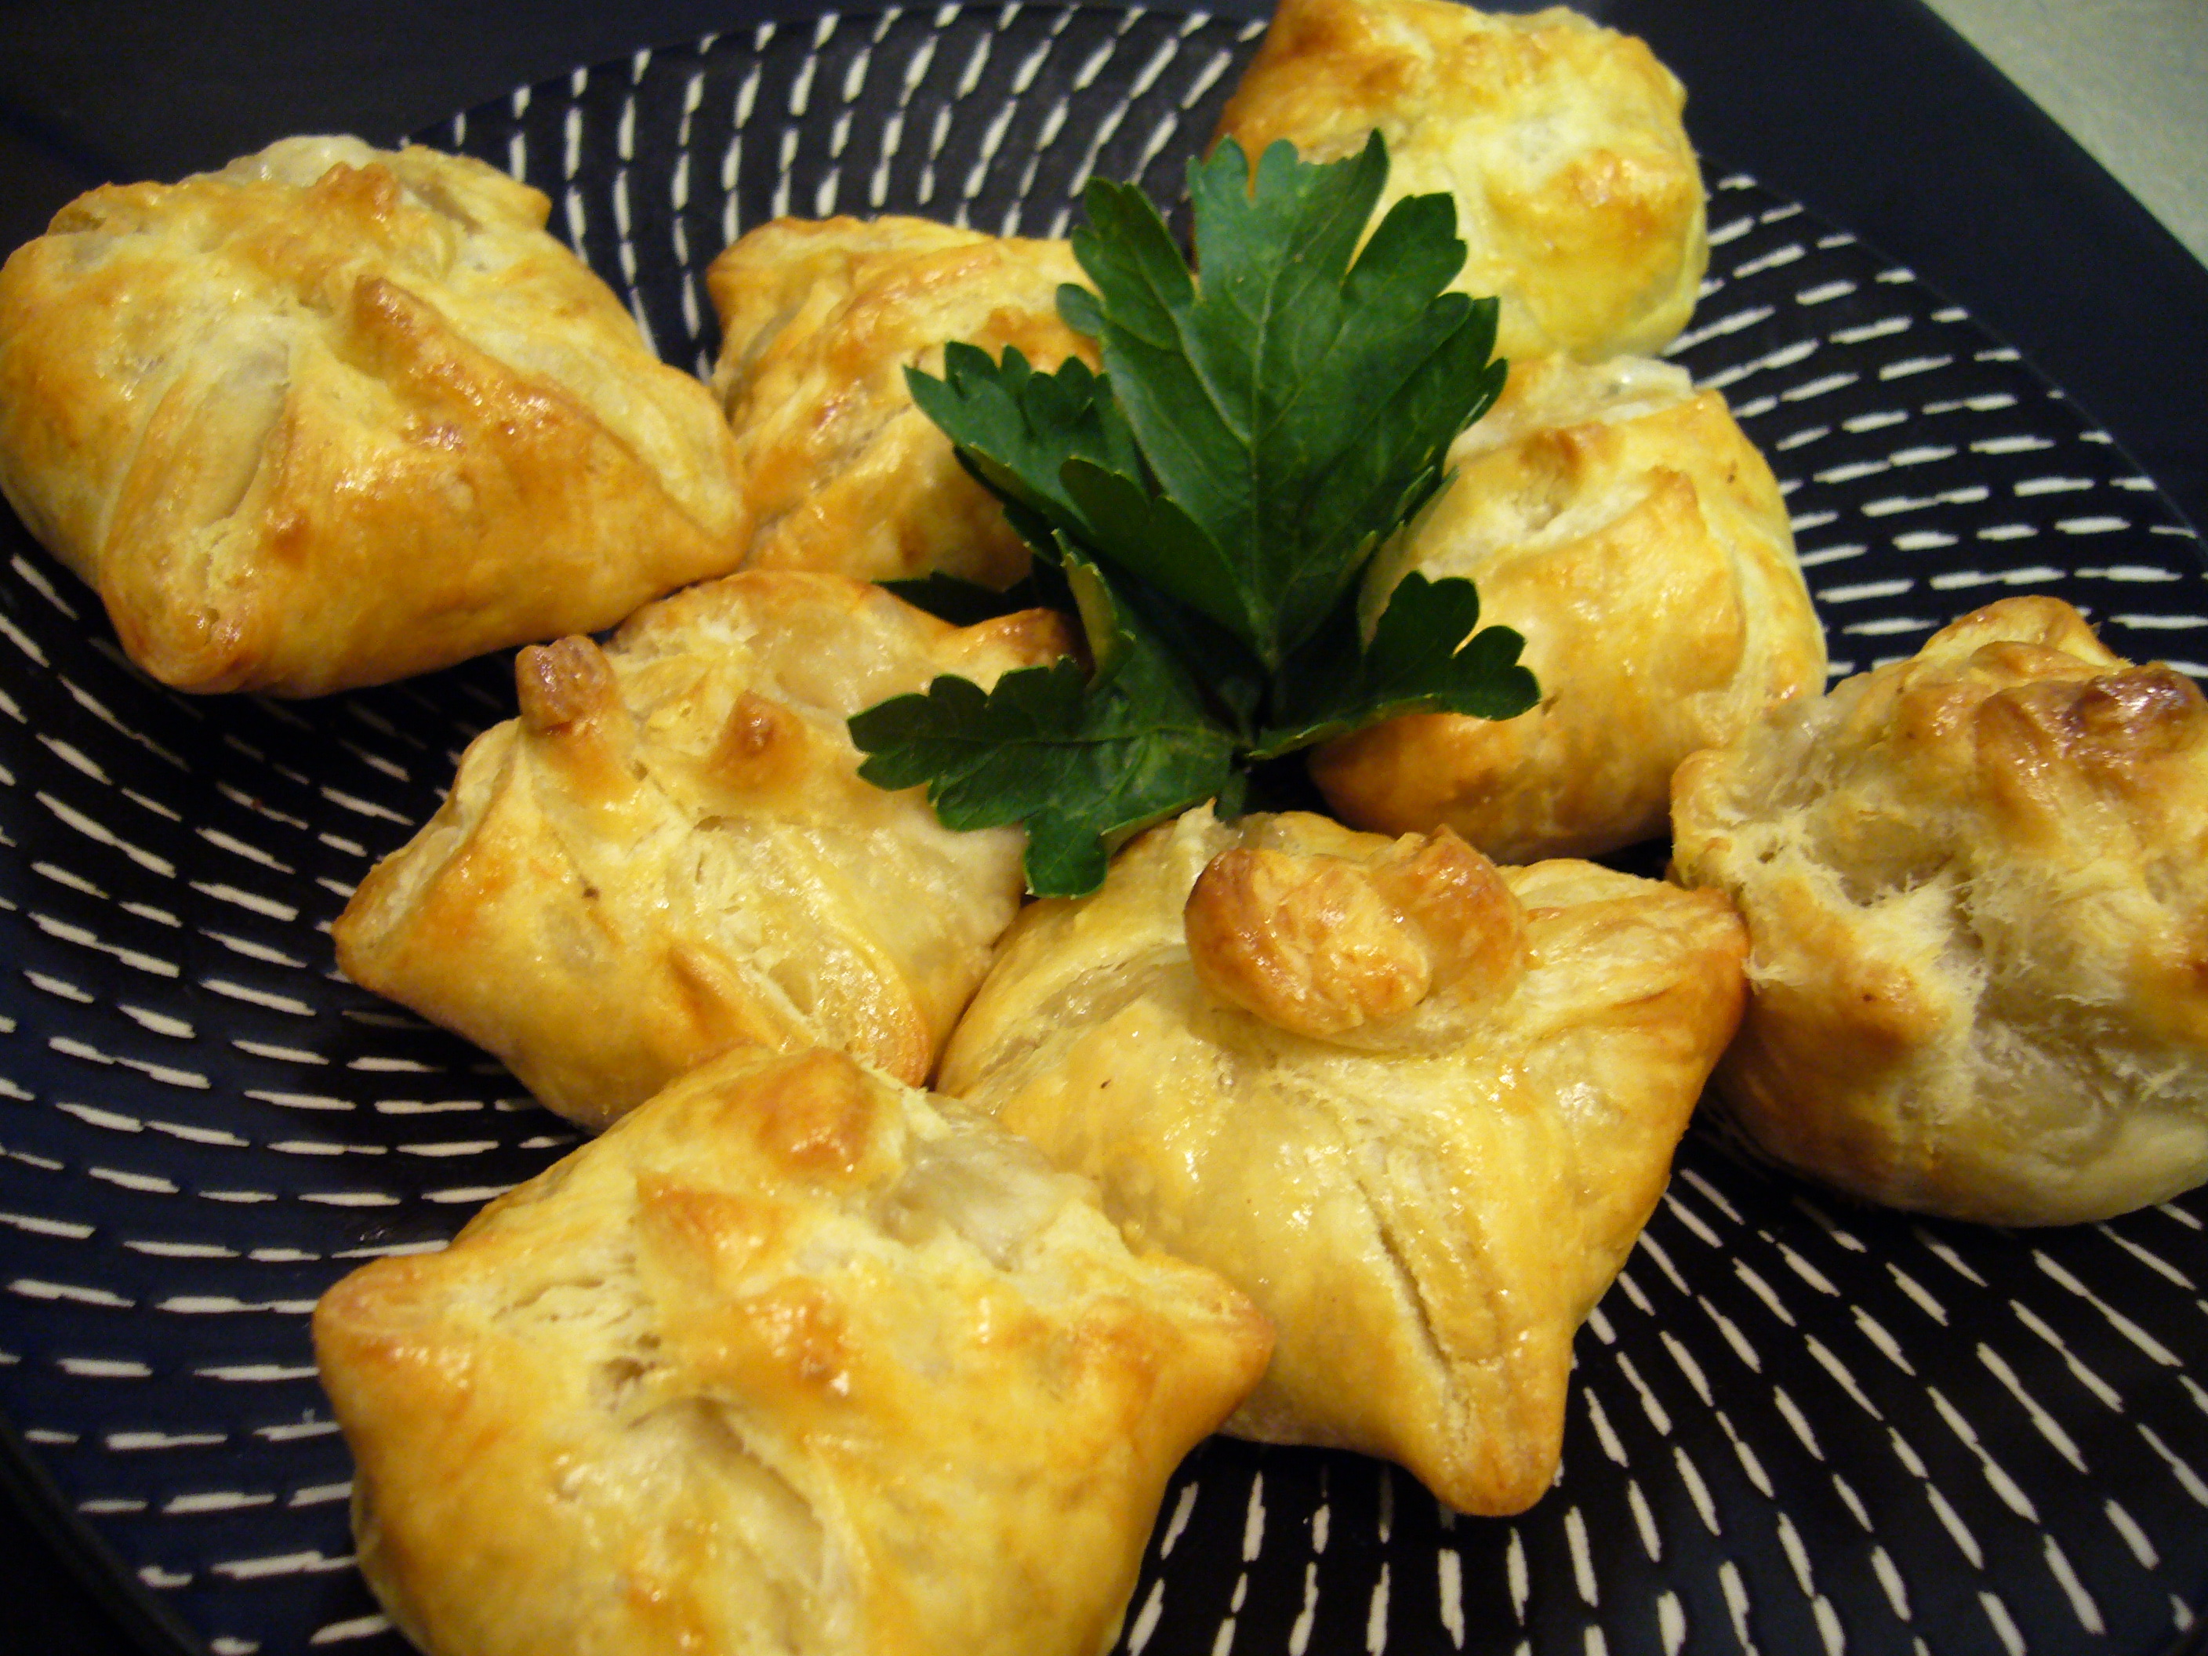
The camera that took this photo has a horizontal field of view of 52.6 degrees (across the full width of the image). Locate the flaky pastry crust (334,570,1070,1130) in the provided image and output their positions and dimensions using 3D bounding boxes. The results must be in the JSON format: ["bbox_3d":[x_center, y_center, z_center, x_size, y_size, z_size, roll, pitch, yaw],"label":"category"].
[{"bbox_3d":[-0.038,-0.004,0.215,0.057,0.038,0.053,13,51,3],"label":"flaky pastry crust"}]

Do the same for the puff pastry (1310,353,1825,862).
[{"bbox_3d":[0.049,-0.029,0.248,0.056,0.036,0.051,-10,54,-15],"label":"puff pastry"}]

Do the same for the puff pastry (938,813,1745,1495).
[{"bbox_3d":[0.025,0.018,0.206,0.058,0.038,0.055,28,54,14],"label":"puff pastry"}]

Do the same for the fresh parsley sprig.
[{"bbox_3d":[0.009,-0.029,0.220,0.068,0.052,0.066,4,52,-5],"label":"fresh parsley sprig"}]

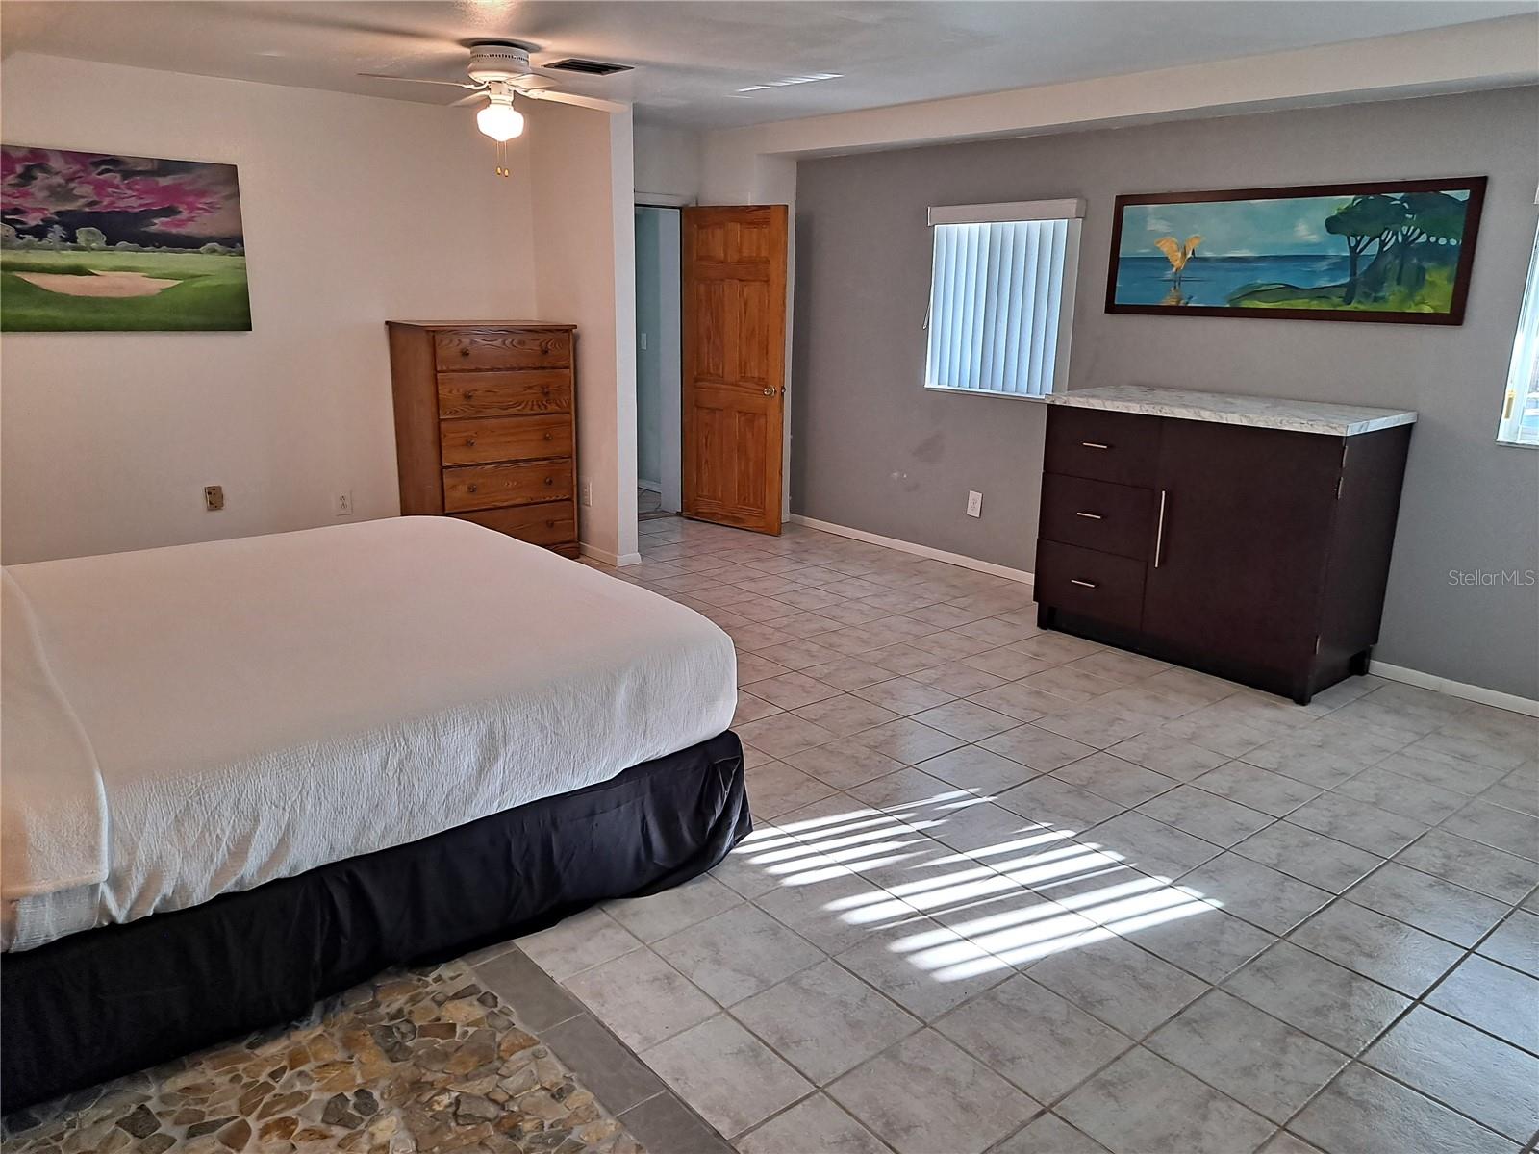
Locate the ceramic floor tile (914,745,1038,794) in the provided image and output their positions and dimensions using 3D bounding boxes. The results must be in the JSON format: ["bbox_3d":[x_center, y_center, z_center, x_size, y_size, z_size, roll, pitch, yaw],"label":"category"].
[{"bbox_3d":[0.703,0.658,3.744,0.314,0.010,0.314,-11,19,-38],"label":"ceramic floor tile"}]

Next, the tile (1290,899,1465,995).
[{"bbox_3d":[1.491,0.908,2.736,0.305,0.010,0.305,-11,19,-39],"label":"tile"}]

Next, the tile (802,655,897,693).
[{"bbox_3d":[0.331,0.404,4.585,0.306,0.010,0.306,-11,19,-38],"label":"tile"}]

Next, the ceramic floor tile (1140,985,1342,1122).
[{"bbox_3d":[0.998,0.994,2.323,0.305,0.010,0.305,-11,19,-38],"label":"ceramic floor tile"}]

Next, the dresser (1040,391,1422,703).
[{"bbox_3d":[1.877,-0.200,4.805,0.607,1.092,1.321,-11,19,-39],"label":"dresser"}]

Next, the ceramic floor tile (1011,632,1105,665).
[{"bbox_3d":[1.289,0.334,5.036,0.312,0.010,0.312,-11,19,-38],"label":"ceramic floor tile"}]

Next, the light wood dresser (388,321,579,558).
[{"bbox_3d":[-1.554,-0.728,6.190,0.840,1.315,0.490,-10,19,-37],"label":"light wood dresser"}]

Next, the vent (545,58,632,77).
[{"bbox_3d":[-0.776,-2.176,4.773,0.305,0.020,0.255,-11,19,-38],"label":"vent"}]

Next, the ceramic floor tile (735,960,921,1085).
[{"bbox_3d":[0.122,0.957,2.398,0.305,0.010,0.305,-11,19,-38],"label":"ceramic floor tile"}]

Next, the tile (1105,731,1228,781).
[{"bbox_3d":[1.402,0.630,3.906,0.314,0.010,0.314,-11,19,-38],"label":"tile"}]

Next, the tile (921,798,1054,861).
[{"bbox_3d":[0.650,0.758,3.235,0.305,0.010,0.305,-11,19,-39],"label":"tile"}]

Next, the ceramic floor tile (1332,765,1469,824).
[{"bbox_3d":[2.031,0.708,3.579,0.306,0.010,0.306,-11,19,-38],"label":"ceramic floor tile"}]

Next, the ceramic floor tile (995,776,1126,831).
[{"bbox_3d":[0.913,0.730,3.522,0.312,0.010,0.312,-11,19,-38],"label":"ceramic floor tile"}]

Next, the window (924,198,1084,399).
[{"bbox_3d":[1.214,-1.488,5.986,0.100,0.989,0.963,-11,19,-38],"label":"window"}]

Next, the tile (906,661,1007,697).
[{"bbox_3d":[0.787,0.428,4.619,0.314,0.010,0.314,-11,19,-38],"label":"tile"}]

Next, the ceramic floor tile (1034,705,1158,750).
[{"bbox_3d":[1.204,0.565,4.159,0.312,0.010,0.312,-11,19,-38],"label":"ceramic floor tile"}]

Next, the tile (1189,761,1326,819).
[{"bbox_3d":[1.559,0.678,3.555,0.305,0.010,0.305,-11,19,-38],"label":"tile"}]

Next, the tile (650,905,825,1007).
[{"bbox_3d":[-0.079,0.923,2.723,0.312,0.010,0.312,-11,19,-38],"label":"tile"}]

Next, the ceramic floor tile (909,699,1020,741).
[{"bbox_3d":[0.745,0.543,4.181,0.314,0.010,0.314,-11,19,-38],"label":"ceramic floor tile"}]

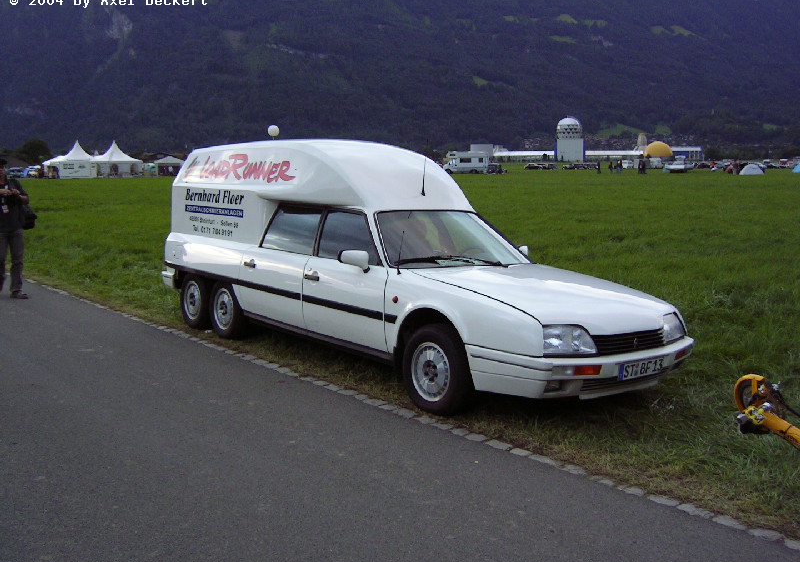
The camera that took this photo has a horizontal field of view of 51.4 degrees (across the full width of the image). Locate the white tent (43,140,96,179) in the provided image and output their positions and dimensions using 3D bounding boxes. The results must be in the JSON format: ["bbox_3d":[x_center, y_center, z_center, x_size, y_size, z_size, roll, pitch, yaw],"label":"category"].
[{"bbox_3d":[-45.079,-16.620,114.000,5.700,5.200,5.500,-7,11,-40],"label":"white tent"}]

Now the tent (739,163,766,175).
[{"bbox_3d":[43.129,-13.633,102.000,2.800,1.300,2.400,3,9,23],"label":"tent"}]

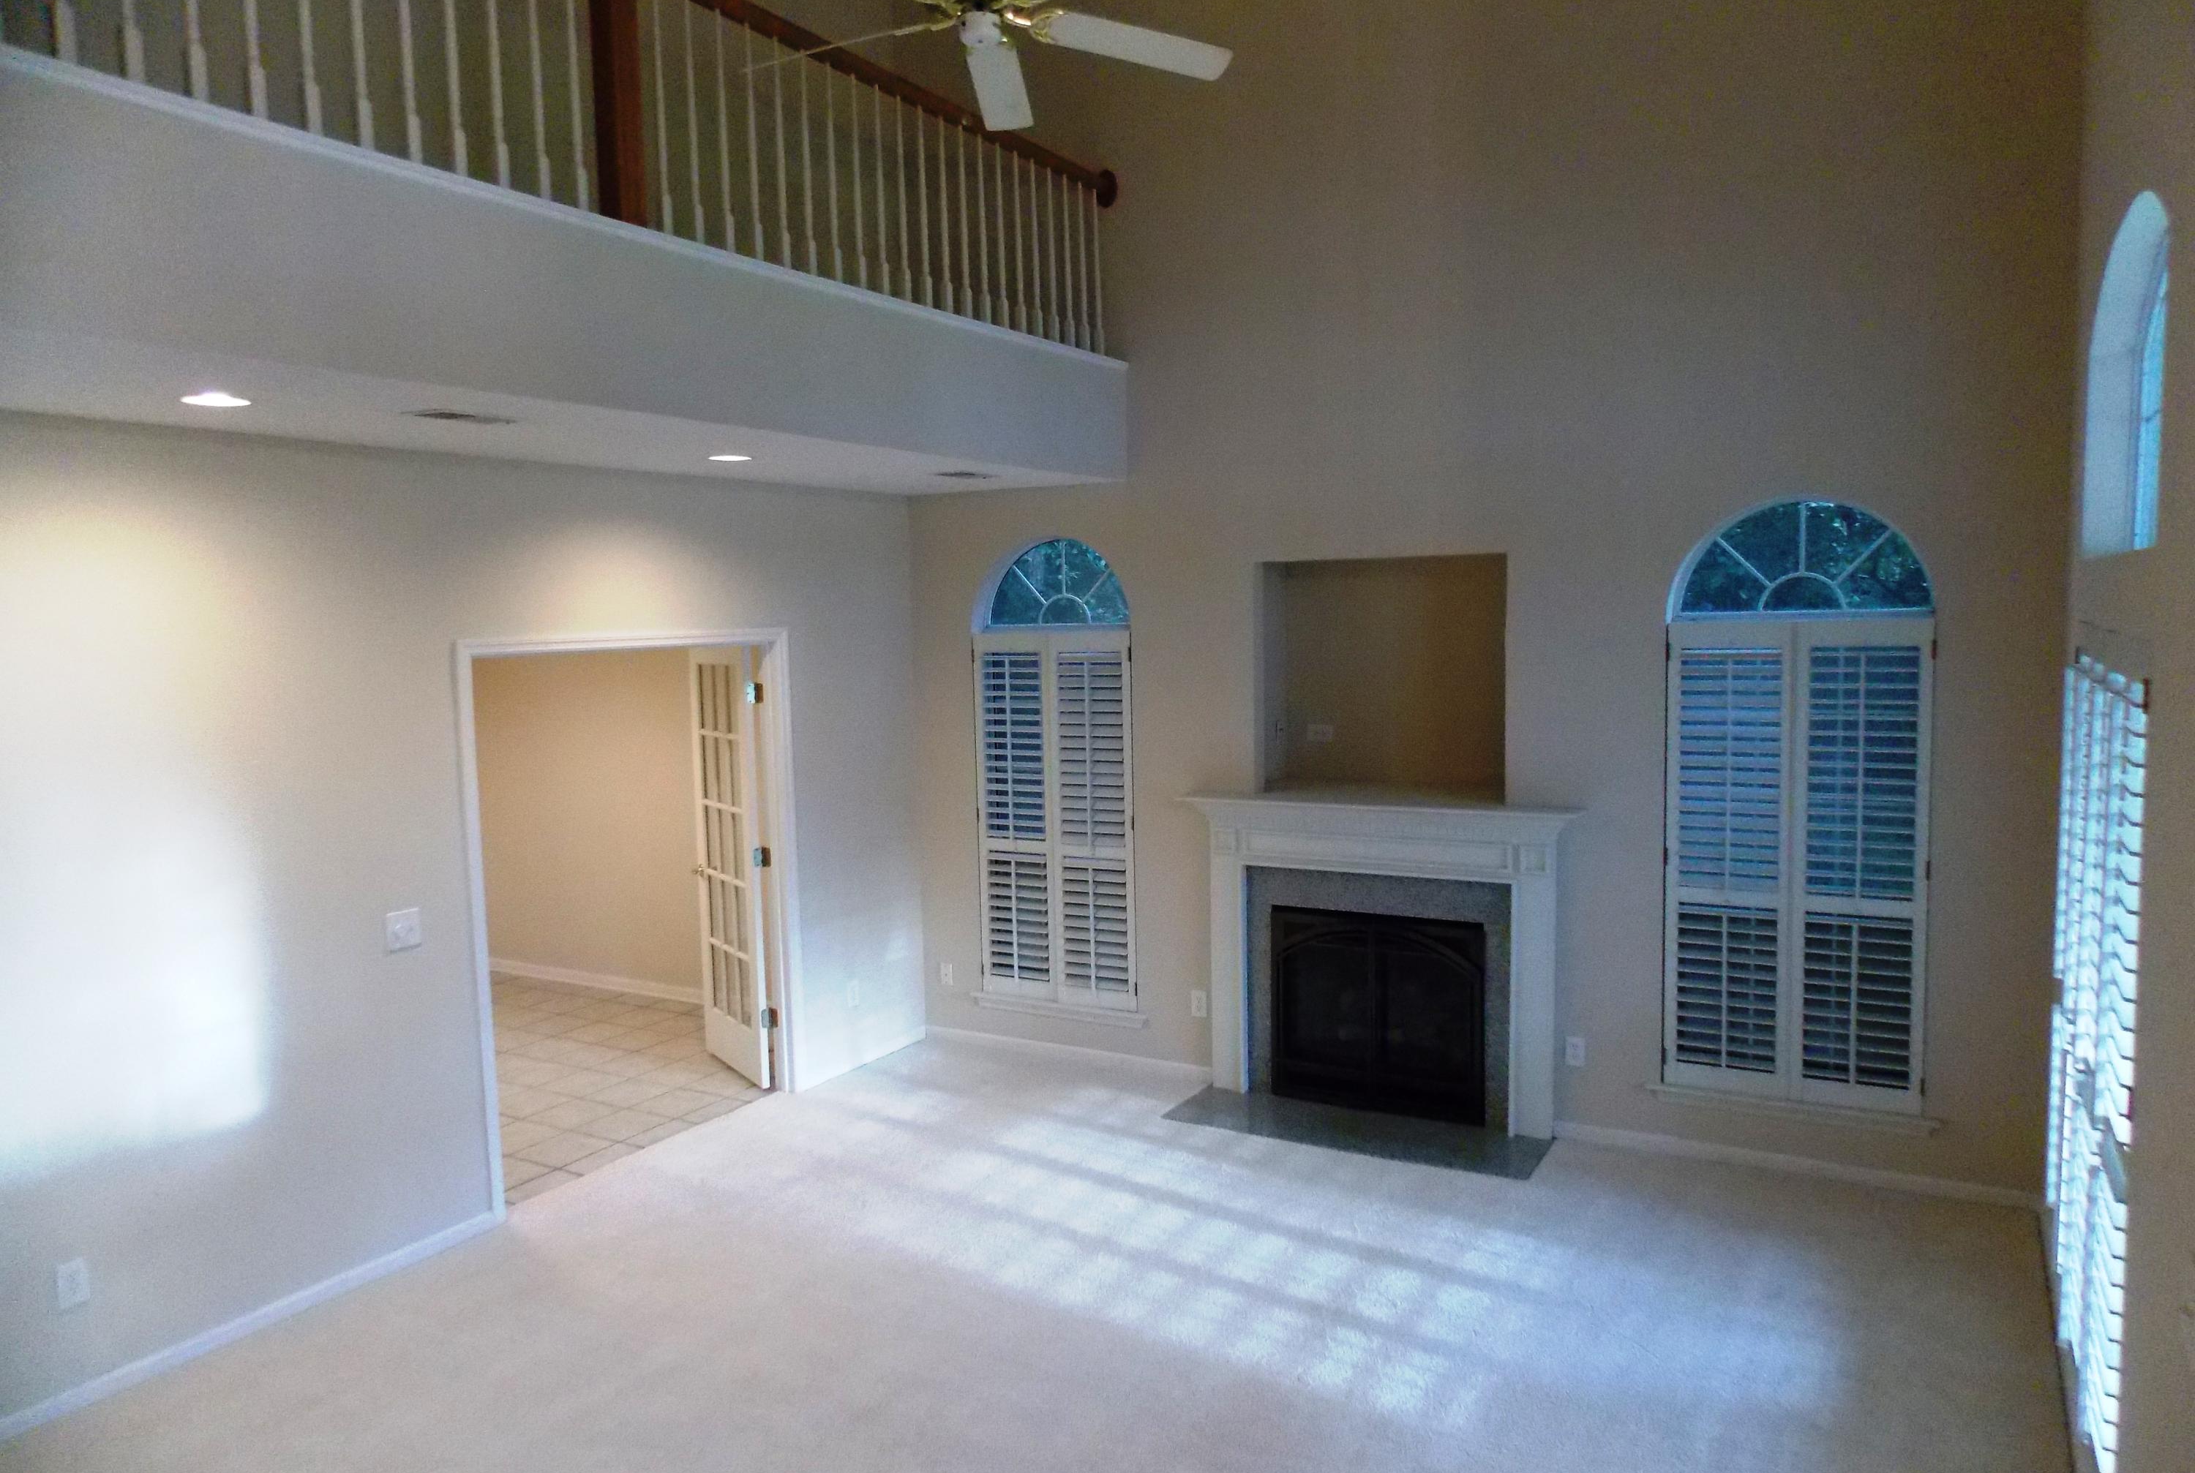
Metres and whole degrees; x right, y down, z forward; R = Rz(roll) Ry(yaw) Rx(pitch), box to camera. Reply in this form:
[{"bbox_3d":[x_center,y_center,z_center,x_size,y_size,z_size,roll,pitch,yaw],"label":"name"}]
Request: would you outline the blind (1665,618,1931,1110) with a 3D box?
[{"bbox_3d":[2.573,0.462,5.400,0.879,1.788,0.050,1,6,30],"label":"blind"}]

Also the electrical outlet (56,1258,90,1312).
[{"bbox_3d":[-2.857,1.530,4.070,0.010,0.115,0.072,1,6,30],"label":"electrical outlet"}]

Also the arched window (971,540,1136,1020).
[{"bbox_3d":[-0.180,0.176,7.017,0.868,2.229,0.150,1,6,30],"label":"arched window"}]

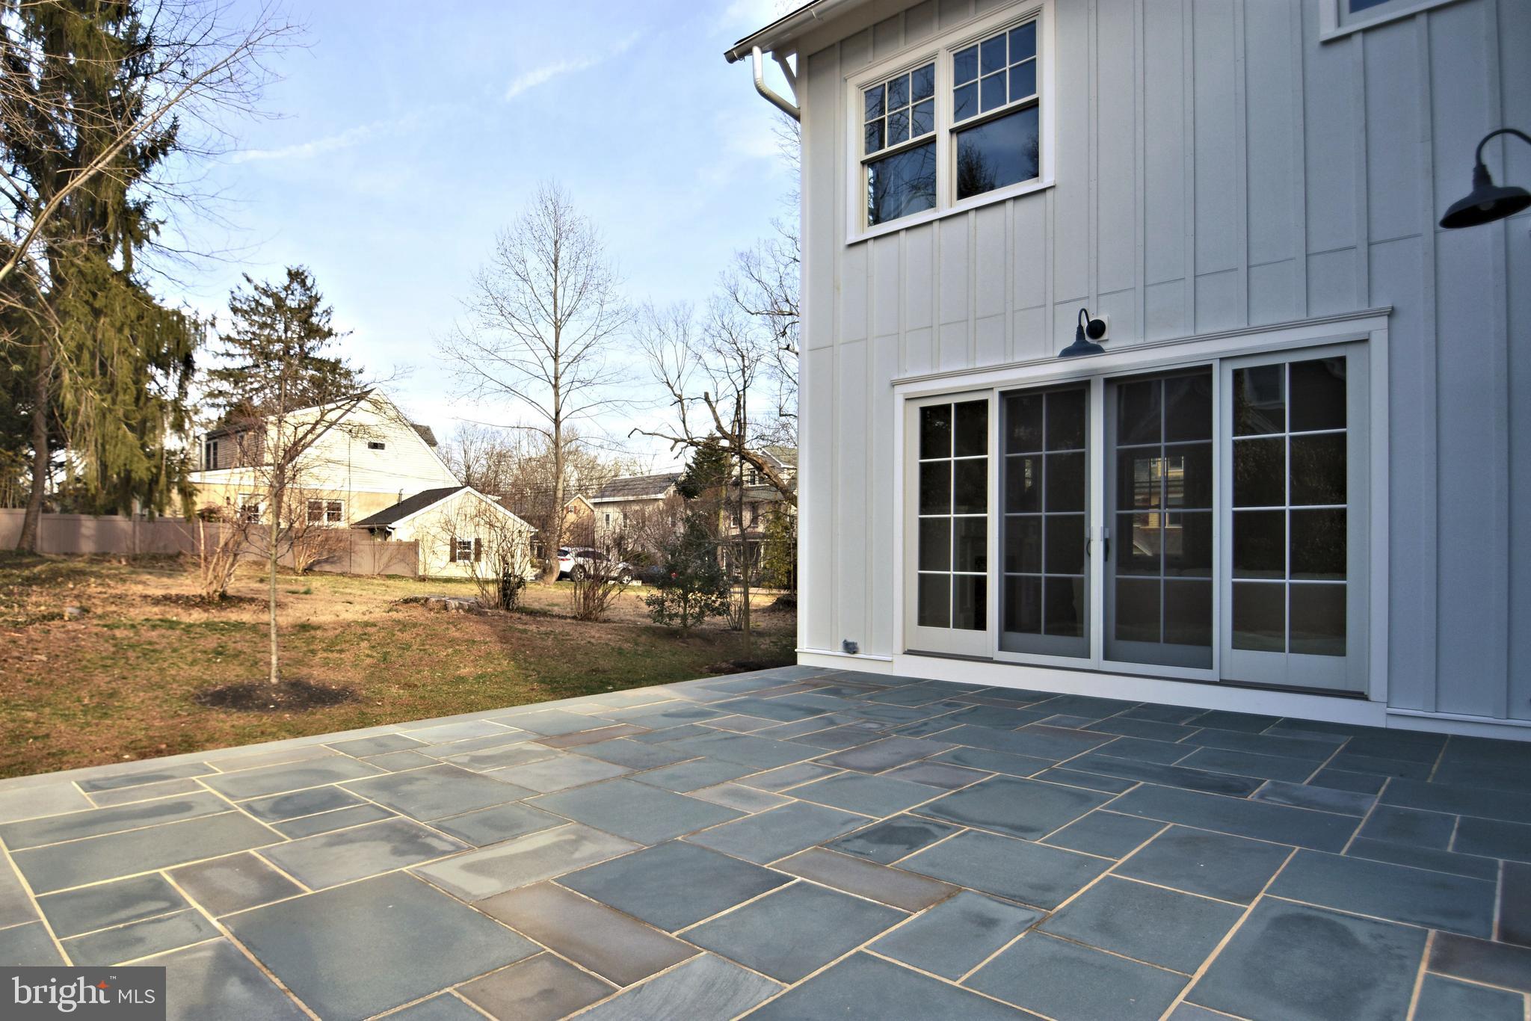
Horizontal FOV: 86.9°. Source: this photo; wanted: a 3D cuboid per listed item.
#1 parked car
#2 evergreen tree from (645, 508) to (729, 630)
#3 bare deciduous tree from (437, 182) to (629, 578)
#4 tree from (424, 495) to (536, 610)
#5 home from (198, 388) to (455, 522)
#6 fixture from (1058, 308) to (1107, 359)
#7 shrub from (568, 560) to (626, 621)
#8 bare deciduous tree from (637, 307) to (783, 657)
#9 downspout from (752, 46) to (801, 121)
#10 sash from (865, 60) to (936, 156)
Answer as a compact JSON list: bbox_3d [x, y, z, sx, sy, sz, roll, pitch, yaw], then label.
[{"bbox_3d":[-7.966,2.552,37.500,4.600,1.680,1.850,3,-4,-42],"label":"parked car"},{"bbox_3d":[-1.270,0.998,13.100,1.400,1.950,1.350,0,-3,0],"label":"evergreen tree"},{"bbox_3d":[-10.169,-5.593,35.500,8.400,17.400,8.000,0,-3,0],"label":"bare deciduous tree"},{"bbox_3d":[-6.258,0.935,17.800,2.450,2.550,2.200,0,-3,0],"label":"tree"},{"bbox_3d":[-24.482,-2.363,45.000,10.000,8.400,13.000,-2,-4,45],"label":"home"},{"bbox_3d":[2.509,-1.397,6.360,0.360,0.380,0.520,-2,-4,38],"label":"fixture"},{"bbox_3d":[-3.277,1.544,15.700,1.150,1.200,1.100,0,-3,0],"label":"shrub"},{"bbox_3d":[-0.709,-0.434,10.300,1.950,4.500,1.800,0,-3,0],"label":"bare deciduous tree"},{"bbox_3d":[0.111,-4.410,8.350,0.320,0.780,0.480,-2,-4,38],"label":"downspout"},{"bbox_3d":[1.279,-3.835,7.750,0.760,0.710,0.050,-2,-4,38],"label":"sash"}]

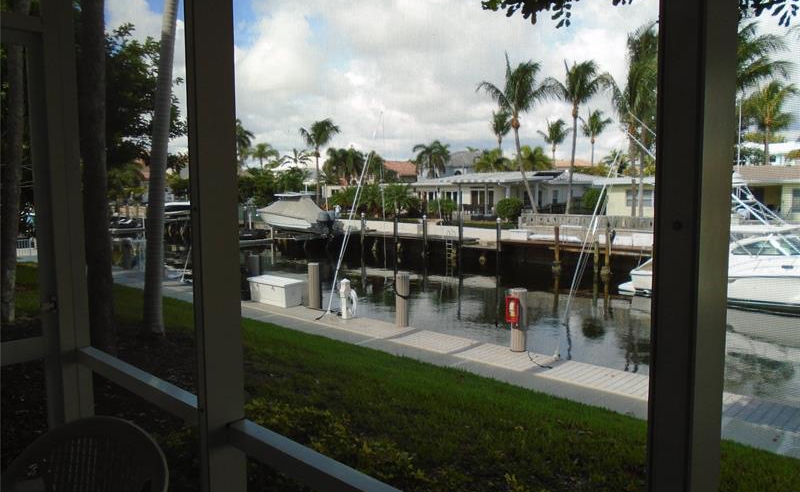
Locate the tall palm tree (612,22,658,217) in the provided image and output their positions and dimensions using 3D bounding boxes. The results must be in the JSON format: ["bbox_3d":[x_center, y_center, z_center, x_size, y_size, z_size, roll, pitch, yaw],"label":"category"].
[{"bbox_3d":[14.788,-7.511,36.632,4.300,12.468,4.300,0,5,0],"label":"tall palm tree"}]

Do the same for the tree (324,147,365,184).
[{"bbox_3d":[-7.214,-8.853,77.824,5.100,8.110,5.000,0,5,0],"label":"tree"}]

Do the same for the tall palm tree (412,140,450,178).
[{"bbox_3d":[3.920,-8.873,74.803,4.800,8.572,4.800,0,5,0],"label":"tall palm tree"}]

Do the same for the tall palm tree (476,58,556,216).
[{"bbox_3d":[7.804,-7.122,39.687,5.100,11.224,4.800,0,5,0],"label":"tall palm tree"}]

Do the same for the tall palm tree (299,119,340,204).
[{"bbox_3d":[-7.649,-7.511,56.778,4.000,9.147,4.000,0,5,0],"label":"tall palm tree"}]

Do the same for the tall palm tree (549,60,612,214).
[{"bbox_3d":[11.999,-6.933,39.705,4.400,10.804,4.400,0,5,0],"label":"tall palm tree"}]

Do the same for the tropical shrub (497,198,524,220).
[{"bbox_3d":[7.659,-2.584,42.103,1.800,1.761,1.750,0,5,0],"label":"tropical shrub"}]

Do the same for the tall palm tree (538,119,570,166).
[{"bbox_3d":[20.927,-11.334,81.648,4.600,12.099,4.600,0,5,0],"label":"tall palm tree"}]

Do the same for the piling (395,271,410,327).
[{"bbox_3d":[0.071,1.360,14.939,0.320,1.344,0.320,0,5,0],"label":"piling"}]

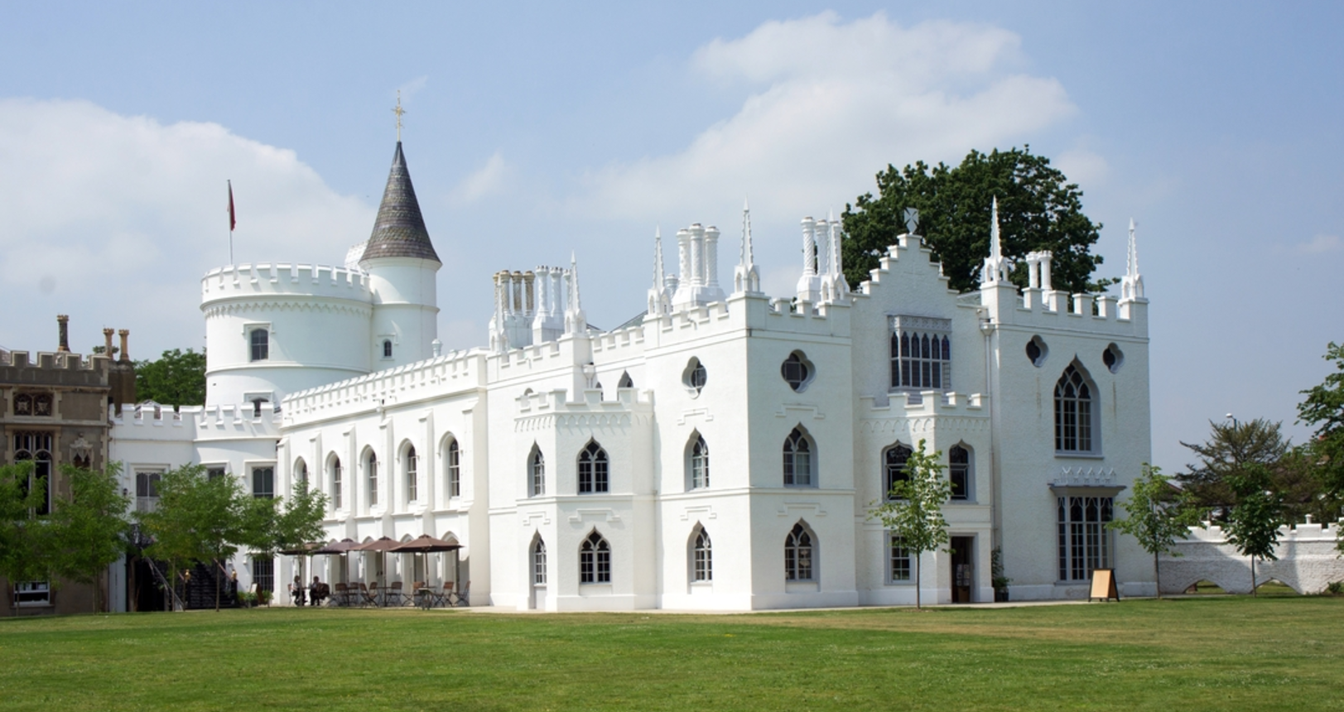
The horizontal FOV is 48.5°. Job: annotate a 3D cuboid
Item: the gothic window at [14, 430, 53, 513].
[{"bbox_3d":[-27.702,5.150,64.824,1.520,3.773,0.350,4,-9,-35],"label":"gothic window"}]

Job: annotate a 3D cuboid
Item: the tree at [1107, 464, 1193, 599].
[{"bbox_3d":[14.653,5.391,46.067,2.457,4.136,2.457,4,-9,-35],"label":"tree"}]

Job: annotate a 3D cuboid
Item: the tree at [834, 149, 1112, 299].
[{"bbox_3d":[14.569,0.450,70.938,13.000,20.750,13.000,4,-9,-35],"label":"tree"}]

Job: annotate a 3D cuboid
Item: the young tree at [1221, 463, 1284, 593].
[{"bbox_3d":[18.420,5.567,47.571,1.859,4.205,1.859,4,-9,-35],"label":"young tree"}]

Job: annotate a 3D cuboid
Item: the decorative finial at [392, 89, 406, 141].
[{"bbox_3d":[-13.715,-12.072,75.177,0.660,2.750,0.528,4,-9,-35],"label":"decorative finial"}]

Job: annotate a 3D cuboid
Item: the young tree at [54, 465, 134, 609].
[{"bbox_3d":[-23.891,7.512,61.904,3.165,6.268,3.165,4,-9,-35],"label":"young tree"}]

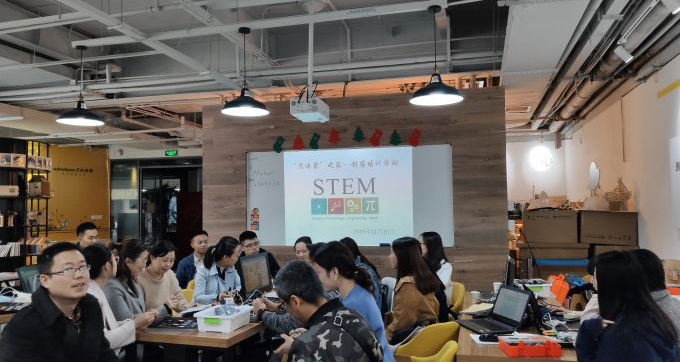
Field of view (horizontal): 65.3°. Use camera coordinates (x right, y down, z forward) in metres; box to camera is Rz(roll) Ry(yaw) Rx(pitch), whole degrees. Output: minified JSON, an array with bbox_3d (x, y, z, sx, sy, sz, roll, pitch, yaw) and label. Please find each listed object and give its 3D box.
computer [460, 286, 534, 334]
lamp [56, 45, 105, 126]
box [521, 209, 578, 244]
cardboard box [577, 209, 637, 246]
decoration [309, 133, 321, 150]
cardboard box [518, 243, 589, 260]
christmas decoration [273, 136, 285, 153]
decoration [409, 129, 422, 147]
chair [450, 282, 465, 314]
[{"bbox_3d":[0.891,0.744,3.092,0.317,0.222,0.325,0,-3,-14],"label":"computer"},{"bbox_3d":[-2.268,-0.840,4.646,0.387,0.690,0.387,-2,-3,15],"label":"lamp"},{"bbox_3d":[2.311,0.506,5.891,0.548,0.343,0.400,-2,-3,14],"label":"box"},{"bbox_3d":[2.870,0.503,5.746,0.550,0.341,0.400,-2,-3,14],"label":"cardboard box"},{"bbox_3d":[-0.299,-0.474,6.401,0.152,0.215,0.012,-2,-3,14],"label":"decoration"},{"bbox_3d":[2.324,0.760,5.864,0.721,0.184,0.480,-2,-3,14],"label":"cardboard box"},{"bbox_3d":[-0.717,-0.426,6.256,0.151,0.202,0.020,-2,-3,15],"label":"christmas decoration"},{"bbox_3d":[0.835,-0.473,5.848,0.147,0.206,0.020,-2,-3,15],"label":"decoration"},{"bbox_3d":[0.779,1.292,4.672,0.560,0.800,0.560,-1,-3,3],"label":"chair"}]

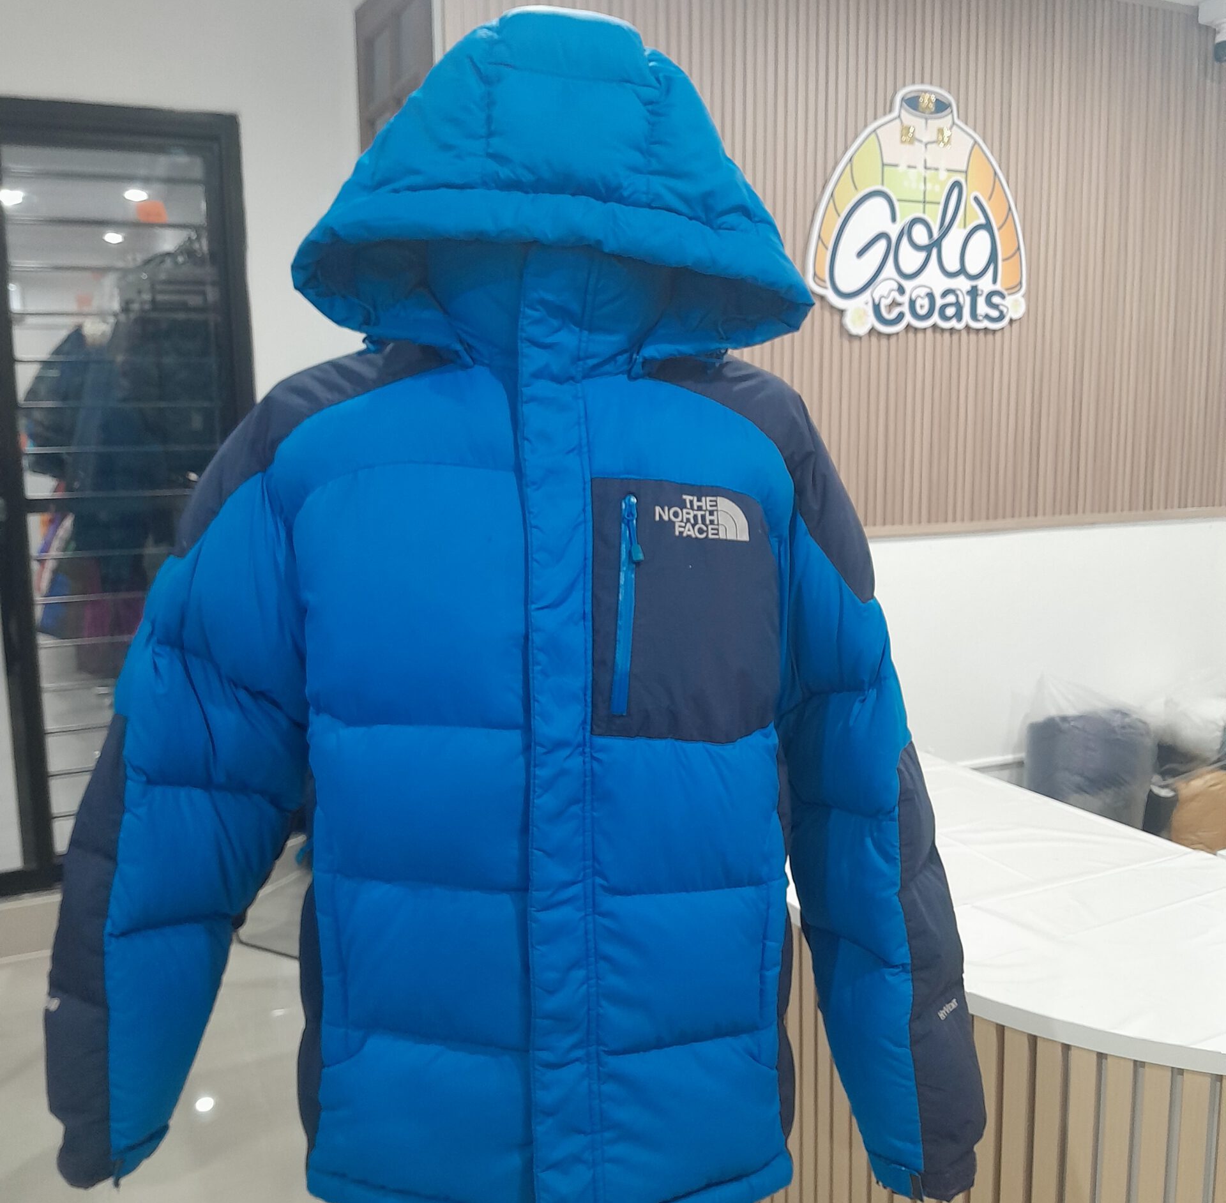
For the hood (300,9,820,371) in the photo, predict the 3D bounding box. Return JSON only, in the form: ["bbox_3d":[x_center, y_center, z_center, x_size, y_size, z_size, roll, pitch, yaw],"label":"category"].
[{"bbox_3d":[-0.045,-0.310,0.920,0.370,0.265,0.270,-1,7,-4],"label":"hood"}]

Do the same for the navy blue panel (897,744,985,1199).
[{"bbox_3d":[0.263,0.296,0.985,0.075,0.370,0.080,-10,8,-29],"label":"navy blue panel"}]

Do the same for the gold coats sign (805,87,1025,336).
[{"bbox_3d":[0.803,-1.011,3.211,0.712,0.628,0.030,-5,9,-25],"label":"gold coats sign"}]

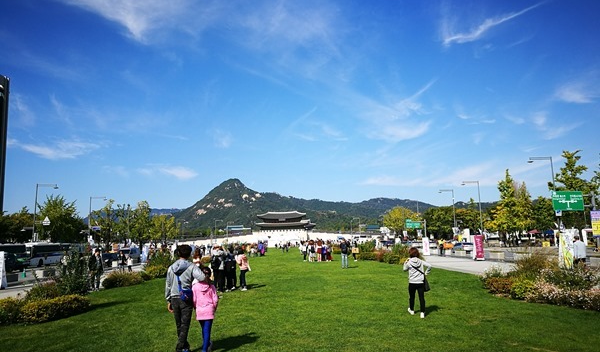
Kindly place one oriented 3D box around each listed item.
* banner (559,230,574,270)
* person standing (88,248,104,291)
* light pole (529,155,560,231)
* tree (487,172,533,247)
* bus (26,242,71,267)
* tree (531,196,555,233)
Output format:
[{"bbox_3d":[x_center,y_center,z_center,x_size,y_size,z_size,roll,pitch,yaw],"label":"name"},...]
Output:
[{"bbox_3d":[13.951,3.921,24.500,0.650,2.000,0.420,-2,-7,3],"label":"banner"},{"bbox_3d":[-8.406,3.892,19.423,0.580,1.704,0.380,5,-11,-40],"label":"person standing"},{"bbox_3d":[29.502,3.185,56.164,2.900,11.051,0.450,-2,-8,-2],"label":"light pole"},{"bbox_3d":[32.199,4.972,72.878,6.500,12.127,6.000,-2,-8,-2],"label":"tree"},{"bbox_3d":[-37.862,11.636,69.291,2.500,3.279,11.300,-2,-8,-2],"label":"bus"},{"bbox_3d":[36.197,6.656,70.000,4.600,7.400,4.600,-1,-7,0],"label":"tree"}]

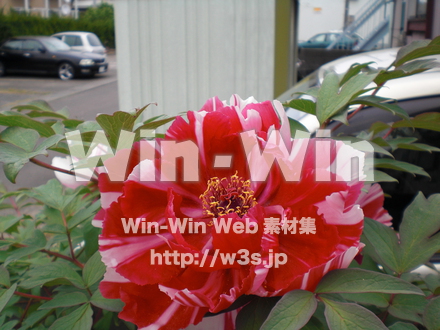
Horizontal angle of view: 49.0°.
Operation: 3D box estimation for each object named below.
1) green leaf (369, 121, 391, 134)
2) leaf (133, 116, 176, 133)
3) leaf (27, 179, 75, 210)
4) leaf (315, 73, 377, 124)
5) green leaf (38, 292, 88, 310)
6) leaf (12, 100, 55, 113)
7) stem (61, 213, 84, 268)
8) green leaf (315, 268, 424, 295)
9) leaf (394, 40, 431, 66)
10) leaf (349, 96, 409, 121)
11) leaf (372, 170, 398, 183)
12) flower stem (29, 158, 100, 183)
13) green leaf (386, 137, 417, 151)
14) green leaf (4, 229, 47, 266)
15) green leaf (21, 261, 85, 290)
[{"bbox_3d":[0.172,-0.040,0.520,0.027,0.013,0.020,-7,14,-25],"label":"green leaf"},{"bbox_3d":[-0.065,-0.040,0.480,0.046,0.010,0.018,-18,-6,6],"label":"leaf"},{"bbox_3d":[-0.188,0.033,0.540,0.057,0.020,0.055,-9,36,-12],"label":"leaf"},{"bbox_3d":[0.123,-0.065,0.470,0.082,0.042,0.020,-53,0,-30],"label":"leaf"},{"bbox_3d":[-0.155,0.136,0.480,0.051,0.009,0.023,-8,31,-7],"label":"green leaf"},{"bbox_3d":[-0.224,-0.070,0.580,0.049,0.012,0.032,1,16,-6],"label":"leaf"},{"bbox_3d":[-0.159,0.081,0.520,0.012,0.068,0.014,-20,-12,0],"label":"stem"},{"bbox_3d":[0.119,0.094,0.385,0.090,0.022,0.038,-2,13,-5],"label":"green leaf"},{"bbox_3d":[0.216,-0.125,0.540,0.045,0.013,0.028,-28,32,1],"label":"leaf"},{"bbox_3d":[0.171,-0.062,0.520,0.066,0.017,0.030,19,18,4],"label":"leaf"},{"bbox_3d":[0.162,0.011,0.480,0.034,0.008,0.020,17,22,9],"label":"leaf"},{"bbox_3d":[-0.158,0.006,0.490,0.073,0.007,0.006,20,-11,-9],"label":"flower stem"},{"bbox_3d":[0.192,-0.023,0.510,0.033,0.014,0.022,-2,13,-6],"label":"green leaf"},{"bbox_3d":[-0.222,0.096,0.550,0.046,0.016,0.034,-19,38,-15],"label":"green leaf"},{"bbox_3d":[-0.169,0.112,0.490,0.065,0.015,0.030,-3,31,-5],"label":"green leaf"}]

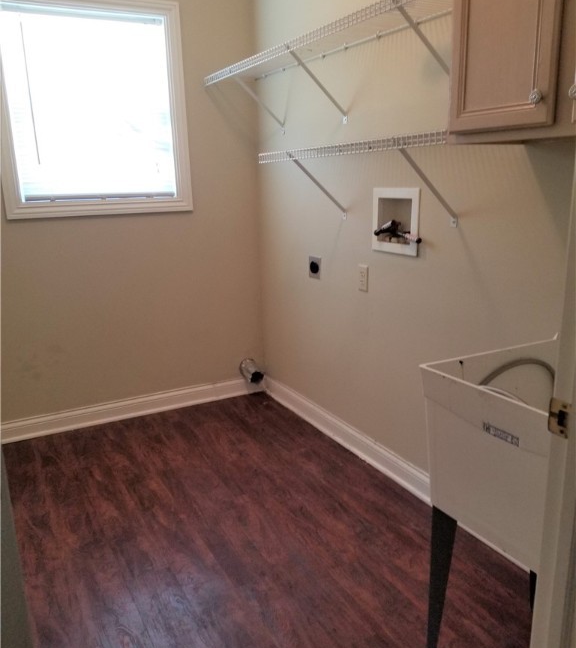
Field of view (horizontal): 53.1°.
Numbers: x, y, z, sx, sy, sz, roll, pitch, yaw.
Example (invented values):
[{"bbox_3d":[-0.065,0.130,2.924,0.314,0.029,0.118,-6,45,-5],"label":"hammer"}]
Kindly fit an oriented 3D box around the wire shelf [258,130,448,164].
[{"bbox_3d":[0.295,-0.658,2.193,0.312,0.038,1.225,-8,16,-27],"label":"wire shelf"}]

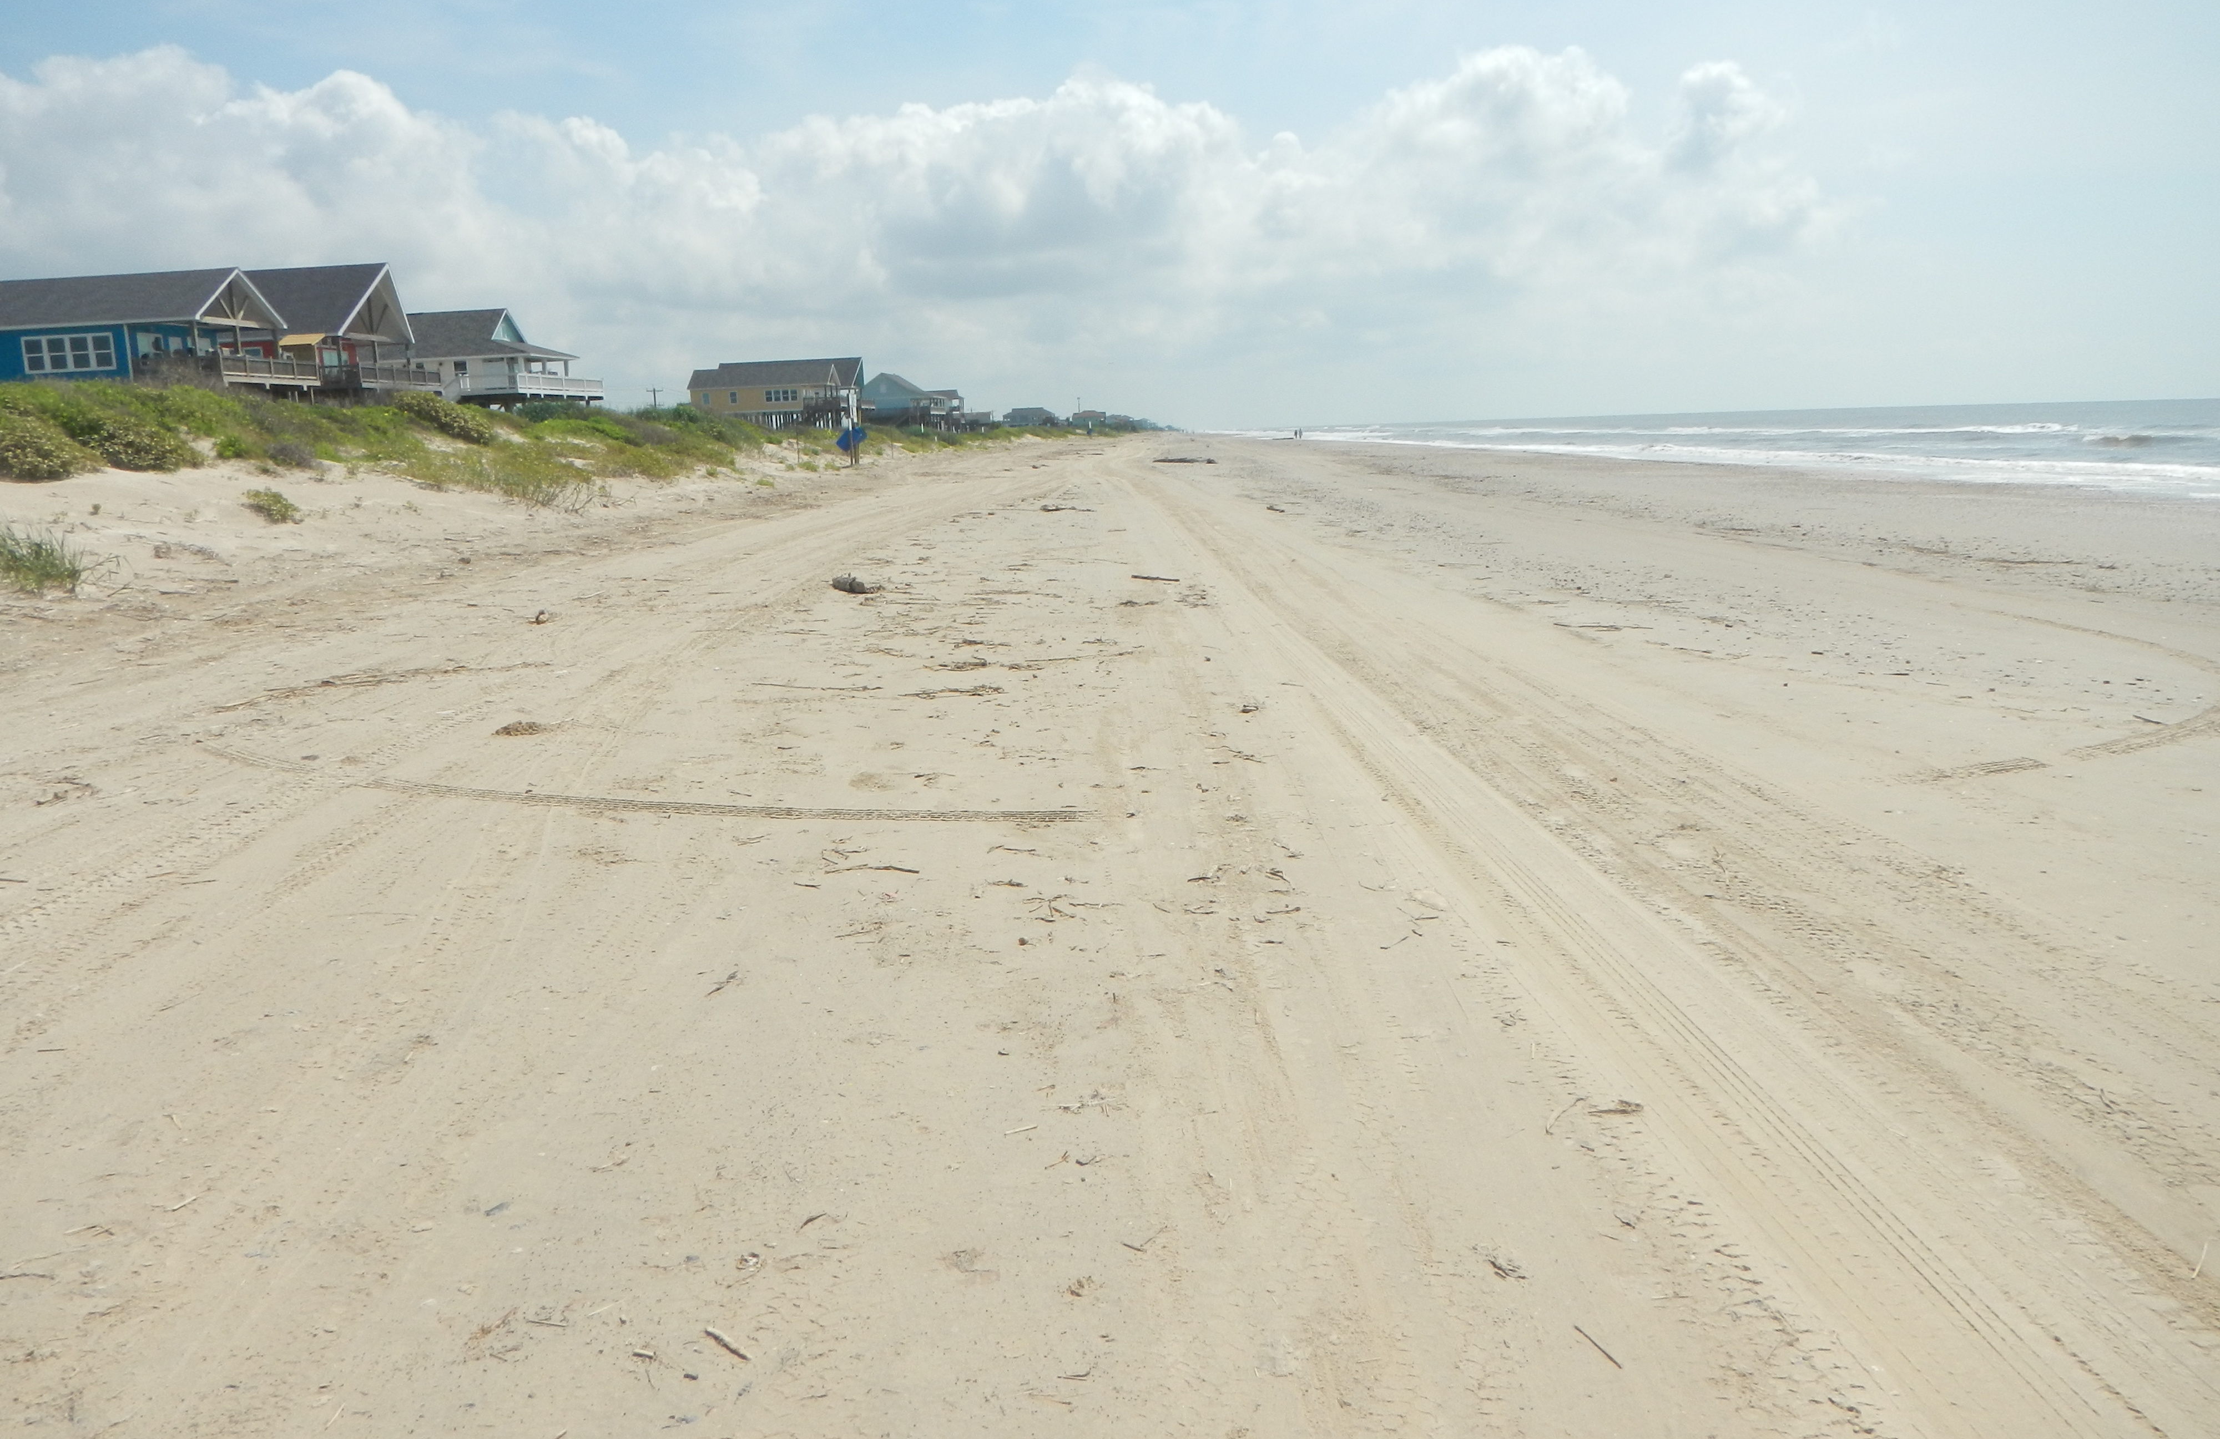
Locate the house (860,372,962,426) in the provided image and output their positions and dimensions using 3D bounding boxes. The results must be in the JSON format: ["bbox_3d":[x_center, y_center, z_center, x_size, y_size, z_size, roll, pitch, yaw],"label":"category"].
[{"bbox_3d":[-29.374,-44.628,252.566,14.000,8.000,12.000,-1,9,5],"label":"house"}]

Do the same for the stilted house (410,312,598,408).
[{"bbox_3d":[-43.976,-23.304,120.008,14.500,7.900,13.000,-1,9,5],"label":"stilted house"}]

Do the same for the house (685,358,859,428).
[{"bbox_3d":[-39.039,-38.128,212.791,19.800,8.300,8.800,-1,9,5],"label":"house"}]

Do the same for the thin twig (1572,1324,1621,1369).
[{"bbox_3d":[0.830,1.066,3.058,0.006,0.006,0.152,-5,9,-15],"label":"thin twig"}]

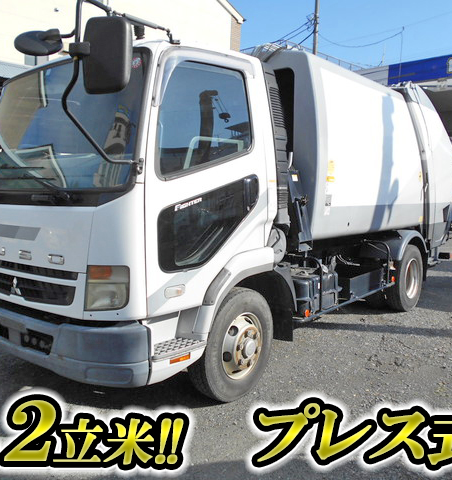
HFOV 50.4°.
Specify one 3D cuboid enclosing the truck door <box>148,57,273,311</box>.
[{"bbox_3d":[-0.111,-0.362,3.077,0.150,1.540,1.150,5,8,42],"label":"truck door"}]

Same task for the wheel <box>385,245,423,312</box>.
[{"bbox_3d":[2.209,0.477,6.001,0.225,0.805,0.805,4,8,39],"label":"wheel"}]

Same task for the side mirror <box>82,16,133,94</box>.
[{"bbox_3d":[-0.547,-0.852,2.220,0.195,0.350,0.085,0,6,9],"label":"side mirror"}]

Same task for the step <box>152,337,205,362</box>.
[{"bbox_3d":[-0.317,0.667,2.917,0.420,0.050,0.190,-6,8,-43],"label":"step"}]

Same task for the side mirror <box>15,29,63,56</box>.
[{"bbox_3d":[-0.878,-0.924,2.250,0.210,0.150,0.085,-2,-29,-14],"label":"side mirror"}]

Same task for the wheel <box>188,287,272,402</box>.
[{"bbox_3d":[0.034,0.748,3.519,0.225,0.805,0.805,4,8,39],"label":"wheel"}]

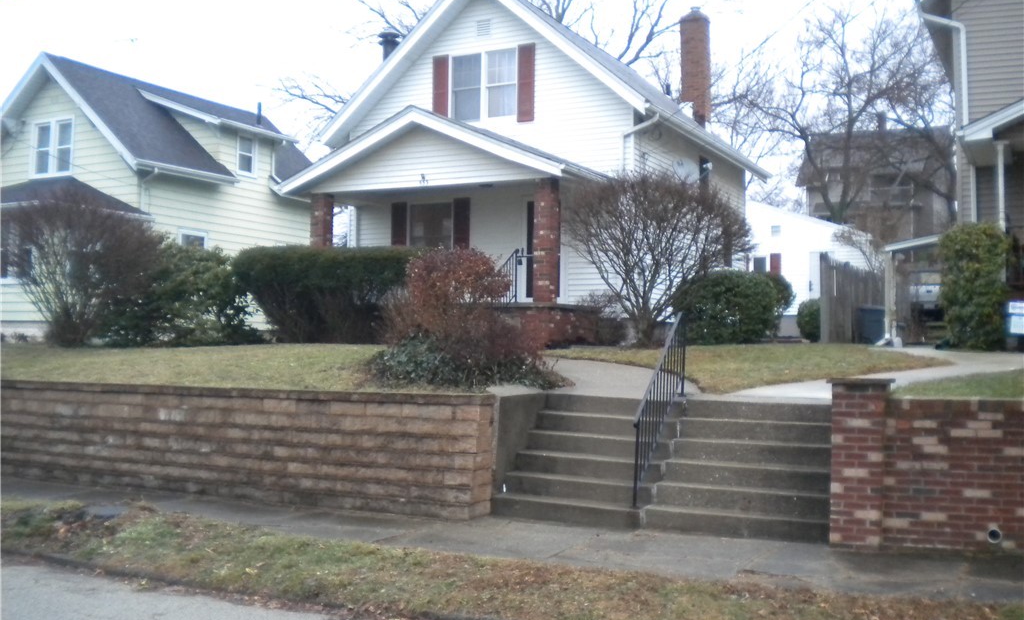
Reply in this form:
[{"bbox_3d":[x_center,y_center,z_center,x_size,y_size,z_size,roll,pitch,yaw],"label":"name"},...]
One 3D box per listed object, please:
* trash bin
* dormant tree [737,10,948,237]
[{"bbox_3d":[8.217,0.342,23.600,0.660,0.920,0.660,0,-1,27],"label":"trash bin"},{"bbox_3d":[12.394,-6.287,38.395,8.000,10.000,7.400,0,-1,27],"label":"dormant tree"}]

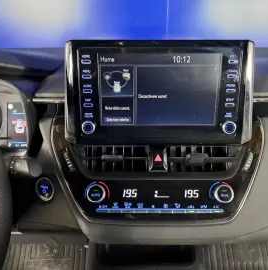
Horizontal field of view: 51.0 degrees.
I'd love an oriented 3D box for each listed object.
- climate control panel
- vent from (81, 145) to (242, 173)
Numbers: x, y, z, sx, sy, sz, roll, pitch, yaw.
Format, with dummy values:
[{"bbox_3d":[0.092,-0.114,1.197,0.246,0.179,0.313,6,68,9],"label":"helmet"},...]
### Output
[{"bbox_3d":[0.034,0.100,0.428,0.250,0.061,0.030,0,-6,0],"label":"climate control panel"},{"bbox_3d":[0.043,0.038,0.450,0.259,0.045,0.040,0,-2,0],"label":"vent"}]

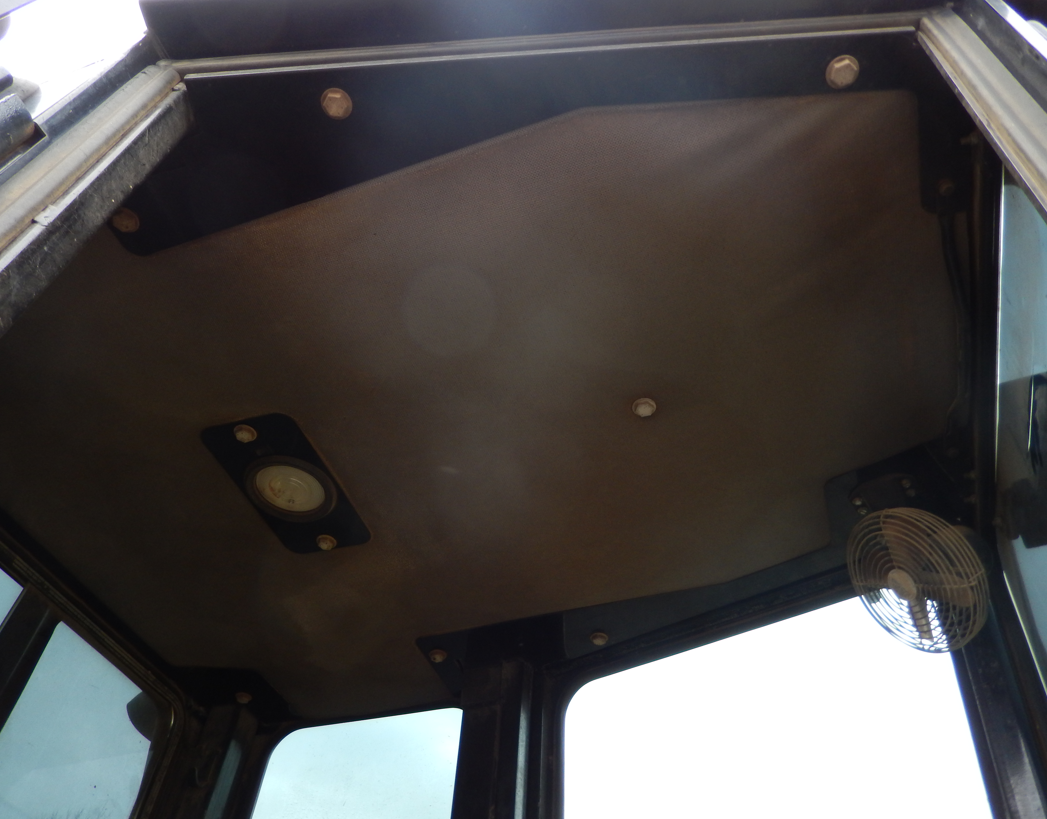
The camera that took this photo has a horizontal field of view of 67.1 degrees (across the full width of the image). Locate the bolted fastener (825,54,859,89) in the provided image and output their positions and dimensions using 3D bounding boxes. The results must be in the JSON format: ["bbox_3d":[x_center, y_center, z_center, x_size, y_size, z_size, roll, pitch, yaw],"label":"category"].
[{"bbox_3d":[0.294,-0.310,0.726,0.030,0.010,0.030,5,-50,0],"label":"bolted fastener"}]

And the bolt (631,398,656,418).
[{"bbox_3d":[0.152,-0.001,0.995,0.030,0.010,0.030,5,-50,0],"label":"bolt"}]

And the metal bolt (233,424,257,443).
[{"bbox_3d":[-0.376,0.033,1.064,0.030,0.010,0.030,5,-50,0],"label":"metal bolt"}]

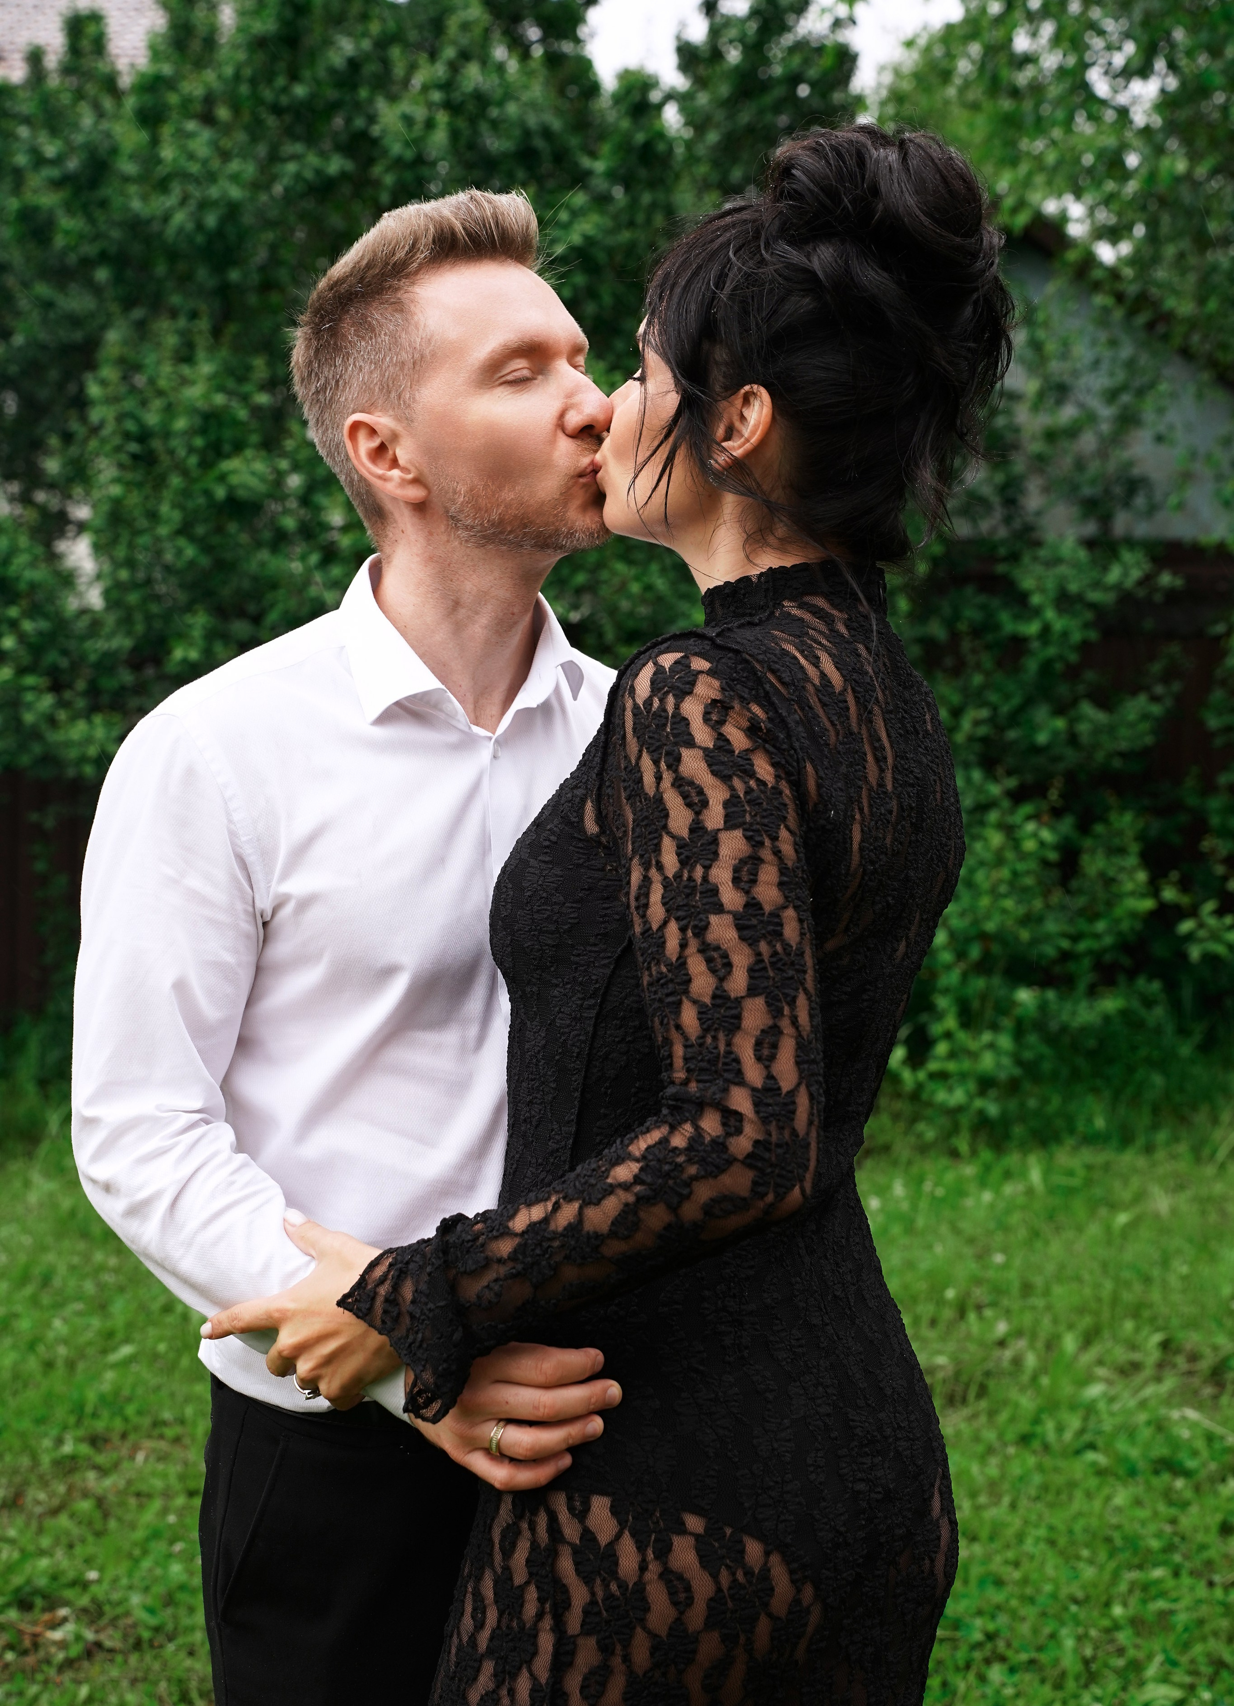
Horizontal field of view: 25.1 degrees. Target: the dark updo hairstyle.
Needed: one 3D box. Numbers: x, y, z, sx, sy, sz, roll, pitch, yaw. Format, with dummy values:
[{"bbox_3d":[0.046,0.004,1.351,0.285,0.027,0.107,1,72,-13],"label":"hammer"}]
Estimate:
[{"bbox_3d":[0.142,-0.344,1.880,0.250,0.290,0.205,9,8,25],"label":"dark updo hairstyle"}]

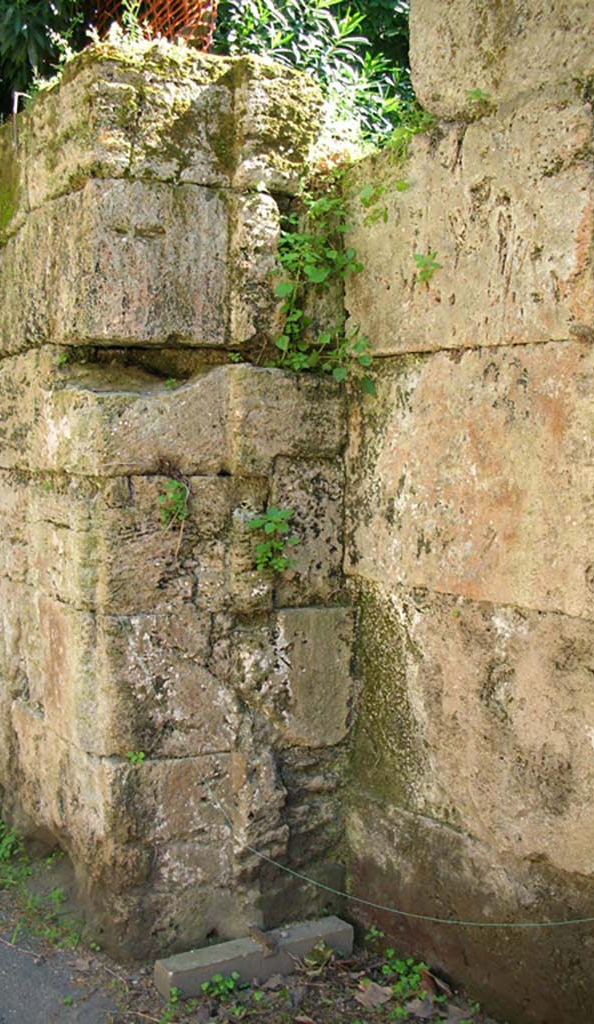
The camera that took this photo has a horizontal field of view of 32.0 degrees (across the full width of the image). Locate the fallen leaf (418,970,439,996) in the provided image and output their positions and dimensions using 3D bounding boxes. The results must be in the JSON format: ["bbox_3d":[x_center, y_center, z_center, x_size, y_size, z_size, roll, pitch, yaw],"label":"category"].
[{"bbox_3d":[0.360,1.292,2.837,0.055,0.055,0.040,0,5,0],"label":"fallen leaf"}]

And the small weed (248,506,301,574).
[{"bbox_3d":[-0.072,0.081,3.030,0.150,0.185,0.100,-2,5,-13],"label":"small weed"}]

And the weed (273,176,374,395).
[{"bbox_3d":[0.077,-0.662,3.026,0.270,0.620,0.170,-1,5,-15],"label":"weed"}]

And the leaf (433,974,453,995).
[{"bbox_3d":[0.402,1.296,2.841,0.050,0.040,0.040,0,5,0],"label":"leaf"}]

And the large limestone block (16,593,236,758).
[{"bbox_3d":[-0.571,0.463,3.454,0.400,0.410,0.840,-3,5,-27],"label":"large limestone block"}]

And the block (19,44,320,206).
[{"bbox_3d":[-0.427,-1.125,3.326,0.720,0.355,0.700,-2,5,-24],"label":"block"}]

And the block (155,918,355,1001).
[{"bbox_3d":[-0.115,1.281,2.990,0.576,0.073,0.097,-3,6,-26],"label":"block"}]

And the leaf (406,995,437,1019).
[{"bbox_3d":[0.332,1.319,2.762,0.085,0.025,0.075,0,5,0],"label":"leaf"}]

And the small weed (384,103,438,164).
[{"bbox_3d":[0.312,-1.040,2.845,0.100,0.160,0.130,-4,6,-37],"label":"small weed"}]

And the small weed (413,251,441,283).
[{"bbox_3d":[0.348,-0.654,2.760,0.055,0.080,0.070,-4,6,-37],"label":"small weed"}]

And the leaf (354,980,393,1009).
[{"bbox_3d":[0.208,1.310,2.818,0.105,0.025,0.110,-1,5,-5],"label":"leaf"}]

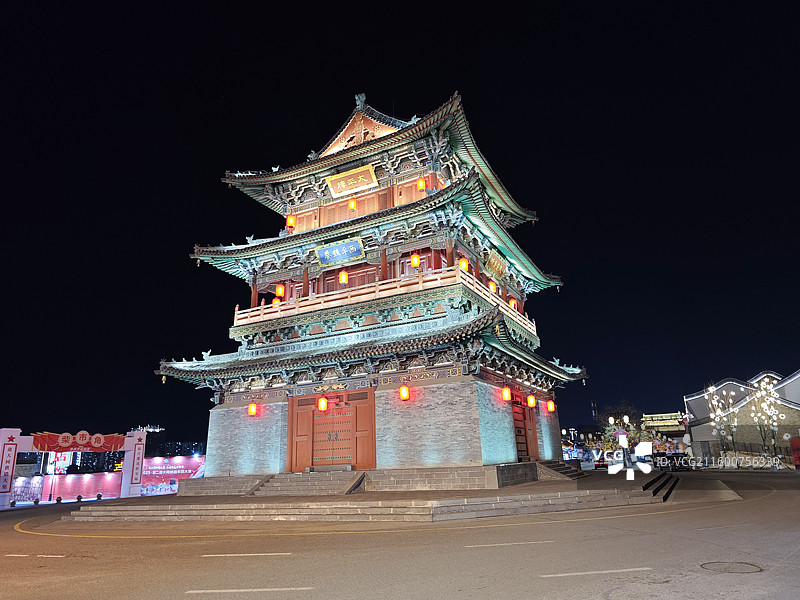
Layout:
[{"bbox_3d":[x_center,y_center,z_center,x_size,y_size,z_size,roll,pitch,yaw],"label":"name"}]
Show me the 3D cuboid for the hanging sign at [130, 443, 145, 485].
[{"bbox_3d":[-19.295,12.102,39.165,0.100,2.850,0.780,-11,-19,25],"label":"hanging sign"}]

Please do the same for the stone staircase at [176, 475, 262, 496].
[{"bbox_3d":[-7.824,8.451,24.133,5.000,0.750,1.100,-11,-19,25],"label":"stone staircase"}]

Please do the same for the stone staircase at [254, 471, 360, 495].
[{"bbox_3d":[-3.625,7.403,21.347,4.300,0.760,1.700,-11,-19,25],"label":"stone staircase"}]

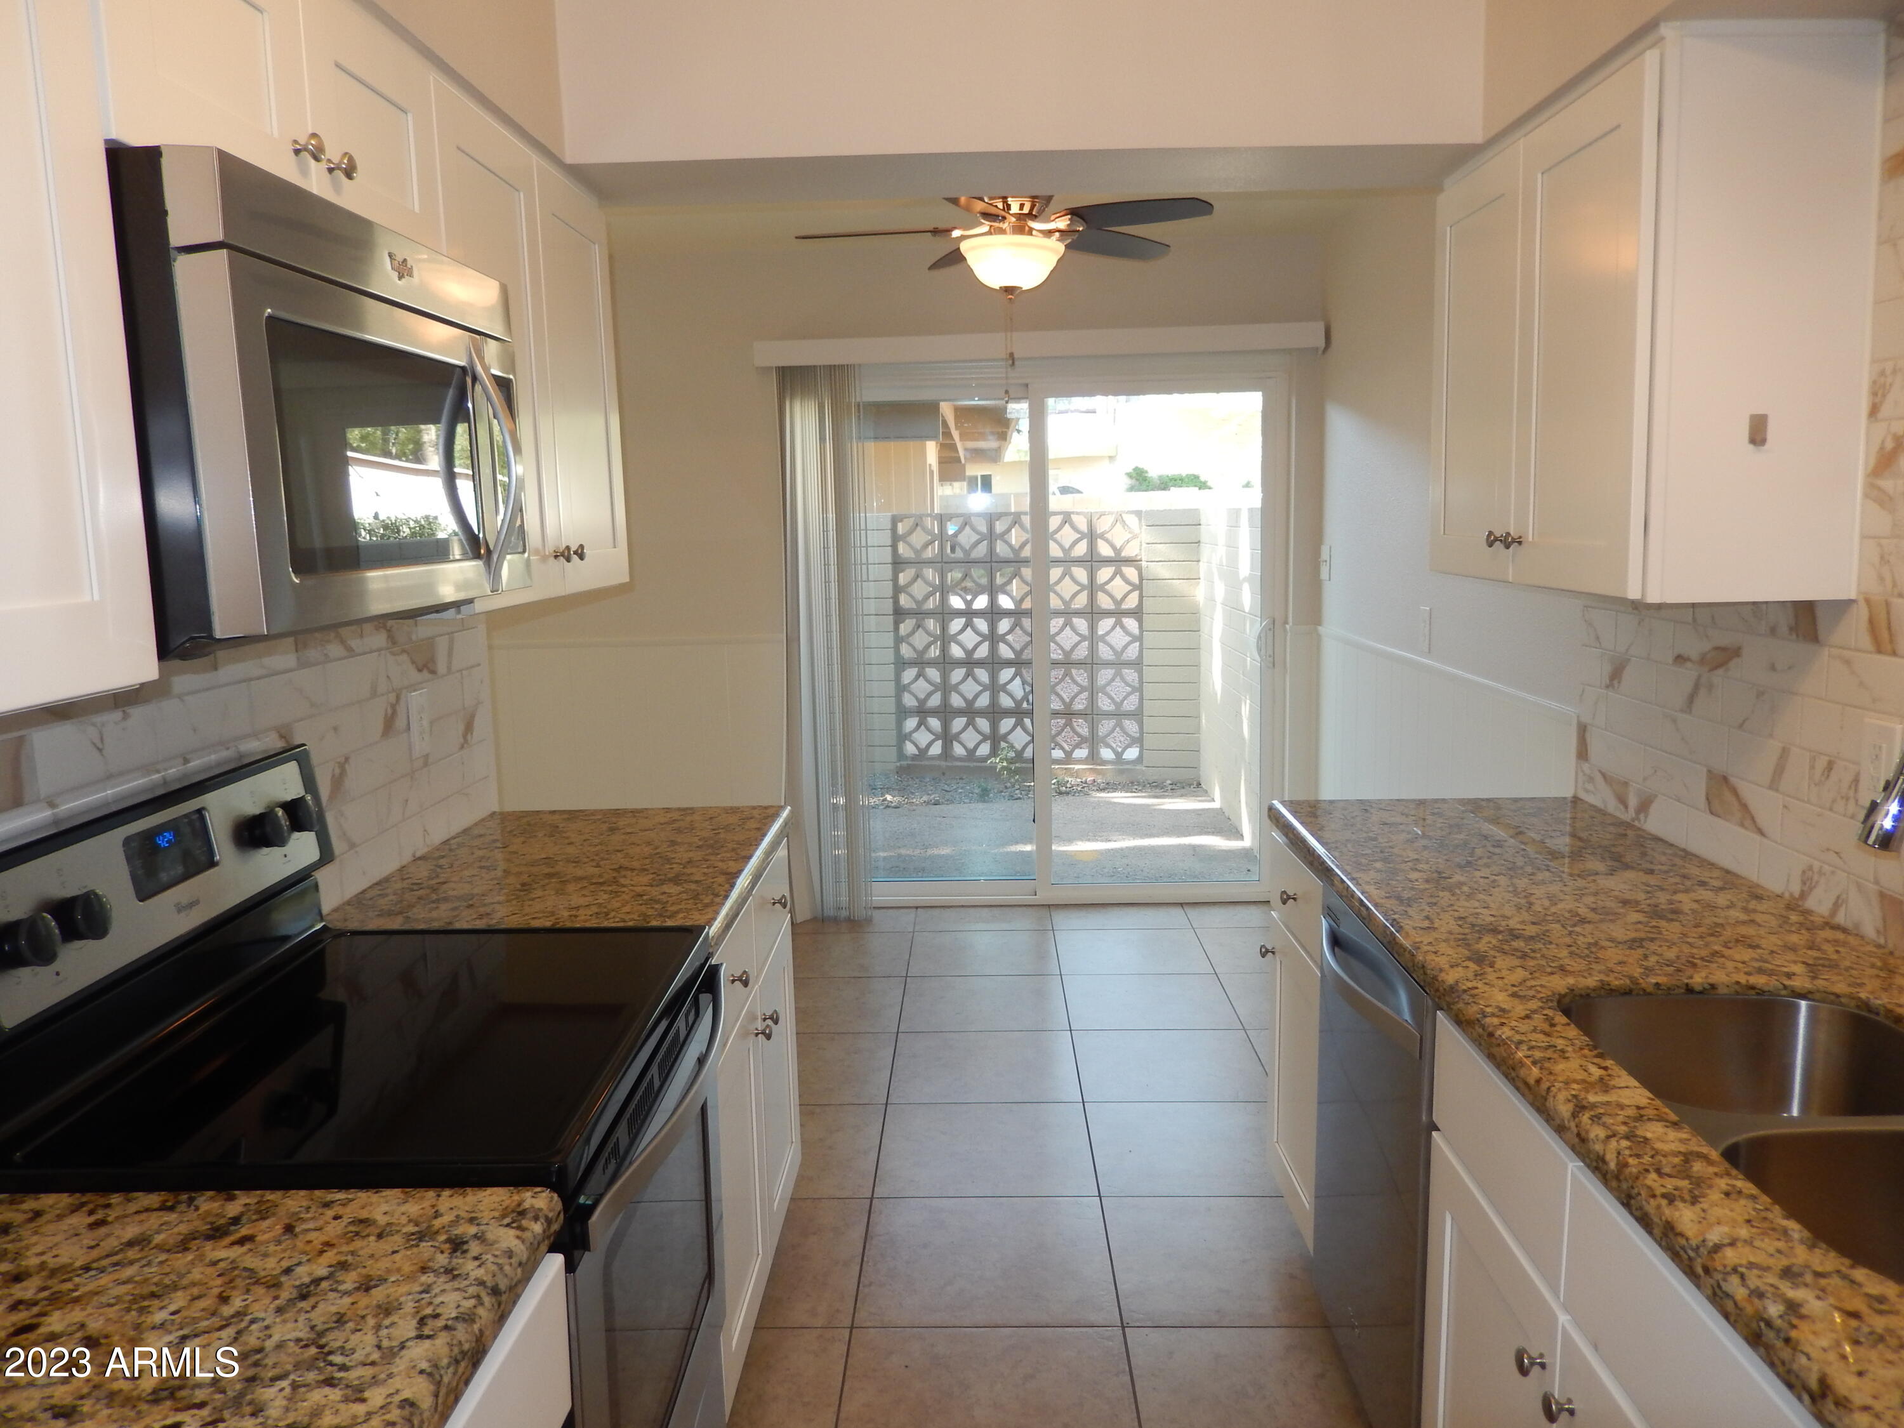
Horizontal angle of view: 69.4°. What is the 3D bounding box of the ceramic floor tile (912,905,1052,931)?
[{"bbox_3d":[0.124,0.773,5.156,0.503,0.010,0.312,-1,8,1],"label":"ceramic floor tile"}]

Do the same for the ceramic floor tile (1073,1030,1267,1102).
[{"bbox_3d":[0.606,0.979,3.831,0.513,0.012,0.501,-1,8,1],"label":"ceramic floor tile"}]

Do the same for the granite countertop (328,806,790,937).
[{"bbox_3d":[-0.676,0.292,2.513,0.641,0.040,0.910,-1,8,1],"label":"granite countertop"}]

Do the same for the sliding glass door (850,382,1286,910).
[{"bbox_3d":[0.319,-0.270,5.217,1.865,2.030,0.100,-1,8,1],"label":"sliding glass door"}]

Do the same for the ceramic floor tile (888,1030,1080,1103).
[{"bbox_3d":[0.093,0.970,3.776,0.503,0.010,0.495,-1,8,1],"label":"ceramic floor tile"}]

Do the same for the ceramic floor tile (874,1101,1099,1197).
[{"bbox_3d":[0.082,1.039,3.285,0.503,0.010,0.495,-1,8,1],"label":"ceramic floor tile"}]

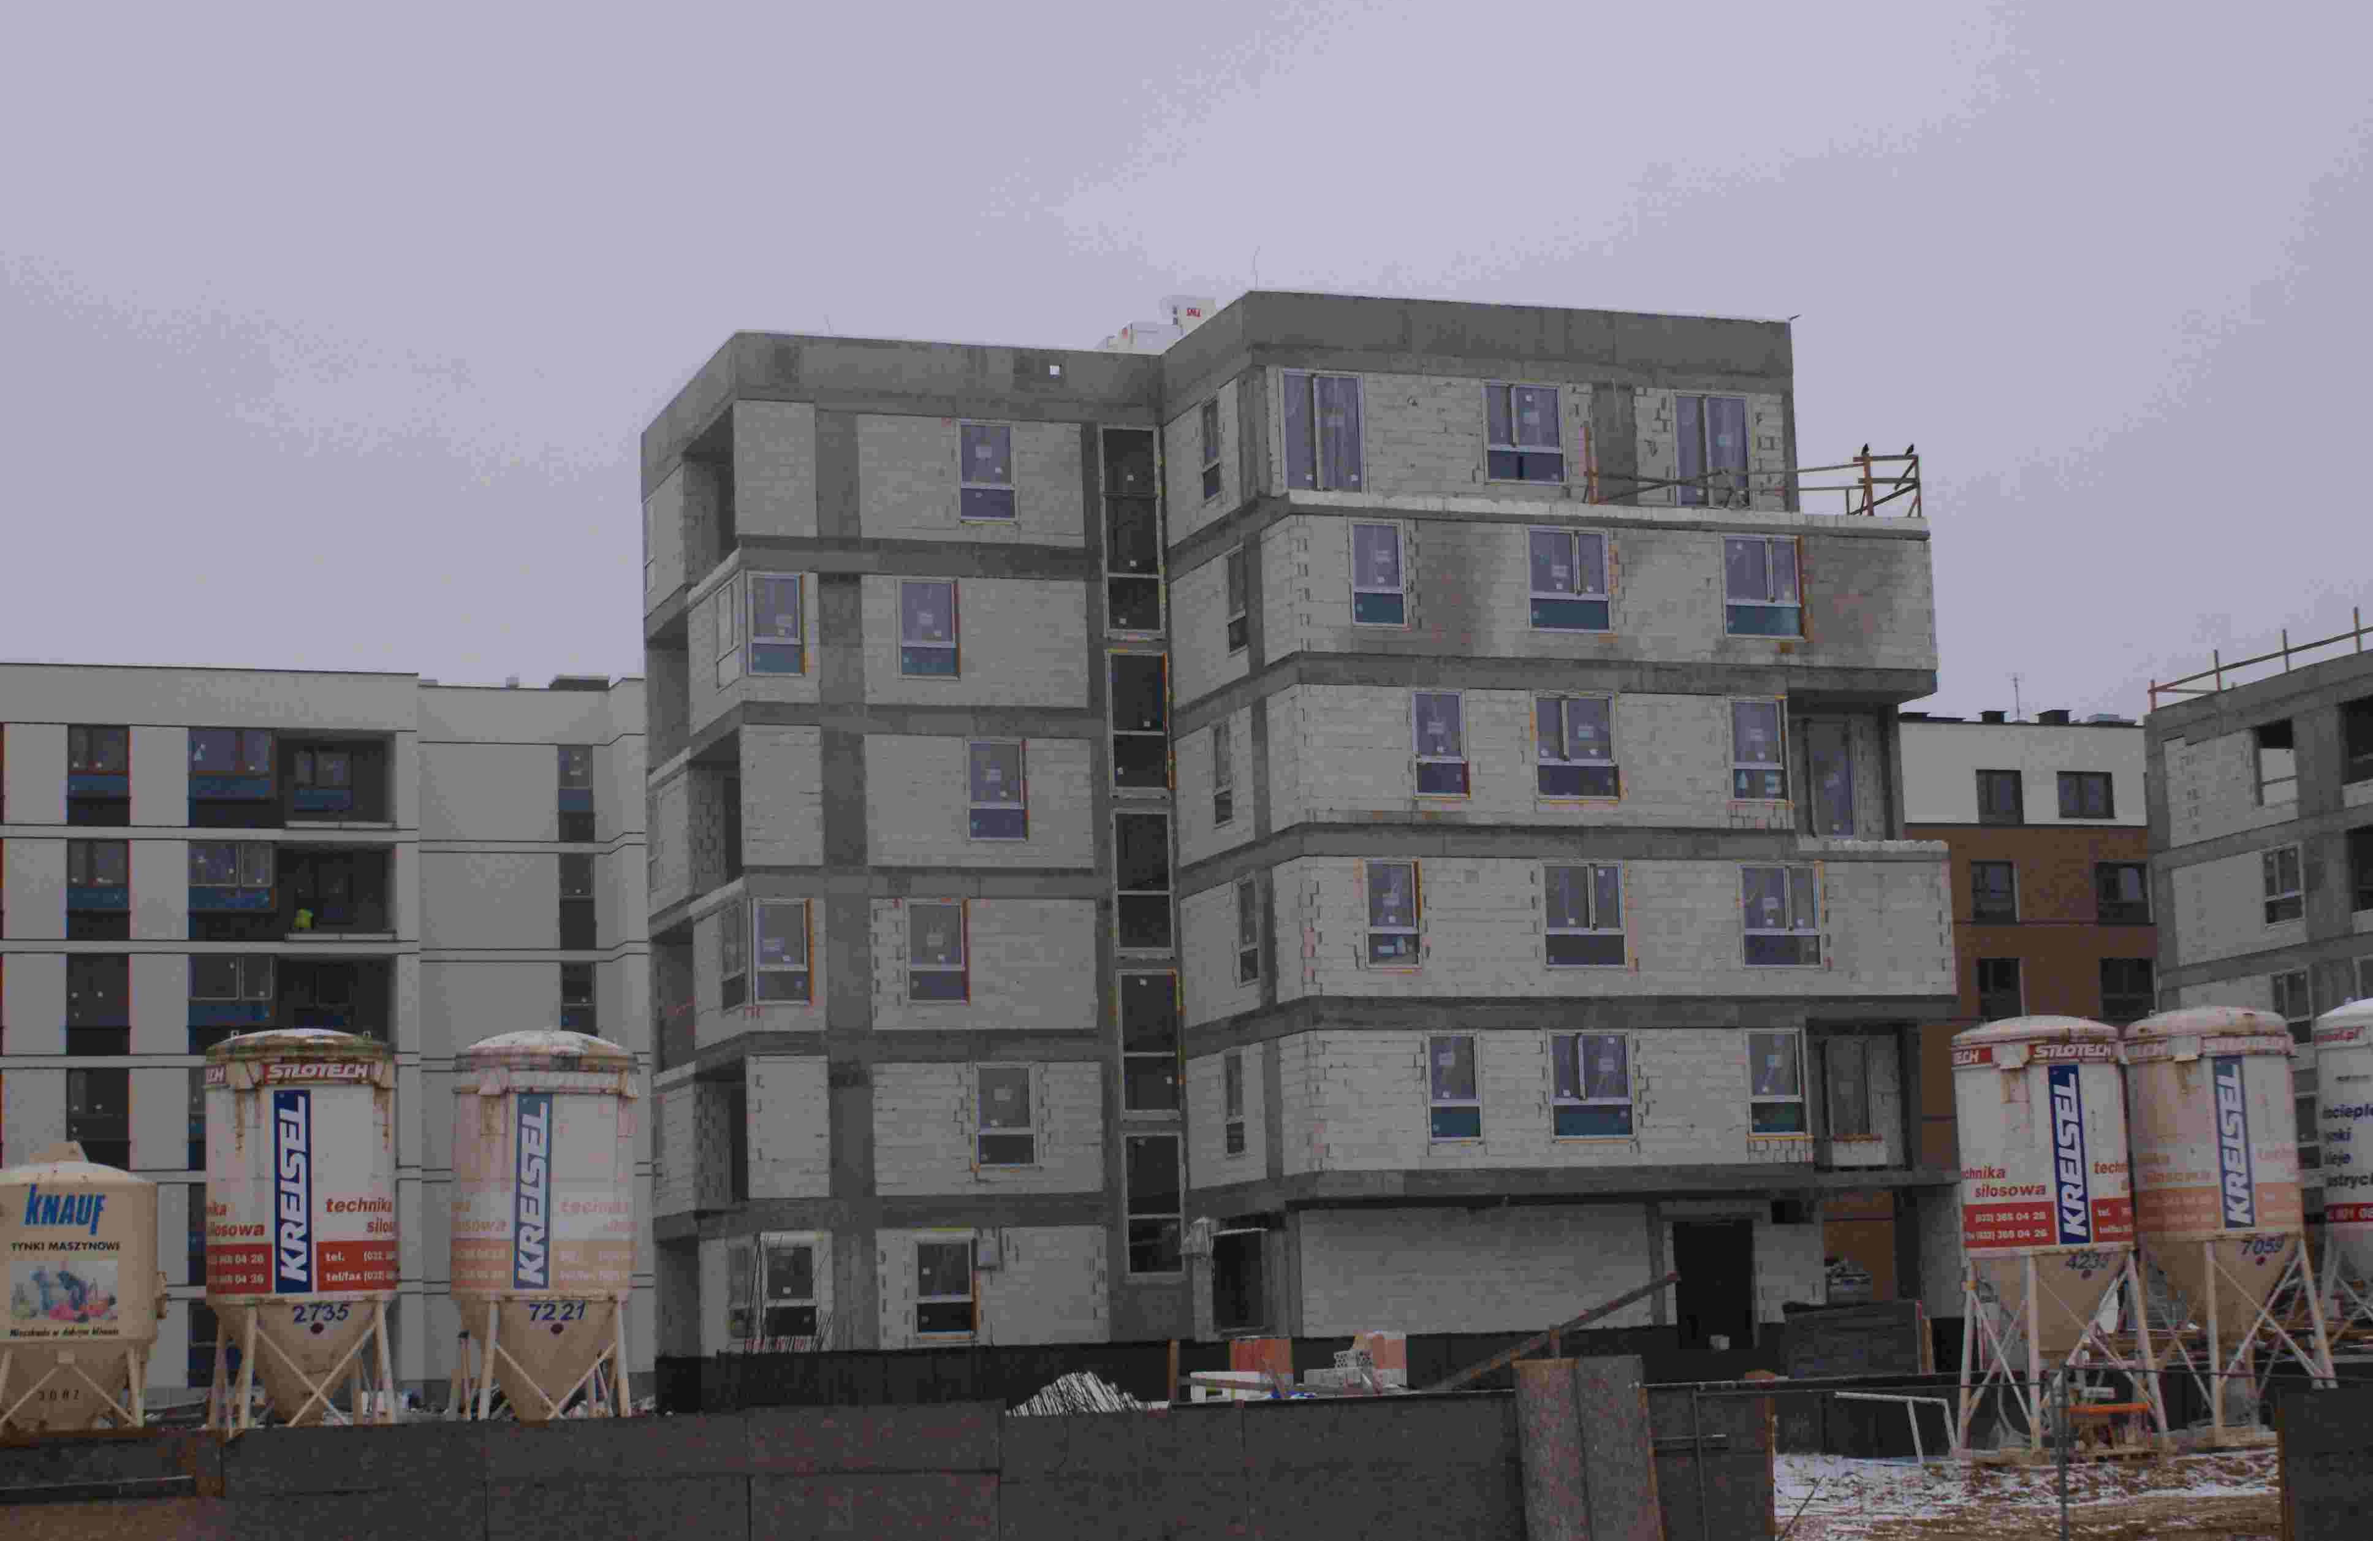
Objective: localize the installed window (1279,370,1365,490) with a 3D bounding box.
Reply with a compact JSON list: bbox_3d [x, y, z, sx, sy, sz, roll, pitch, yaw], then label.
[{"bbox_3d":[2.319,-5.807,67.824,1.420,2.040,0.100,1,-9,-20],"label":"installed window"}]

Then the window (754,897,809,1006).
[{"bbox_3d":[-7.120,3.199,69.760,1.016,1.833,0.120,1,-9,-18],"label":"window"}]

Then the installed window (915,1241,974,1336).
[{"bbox_3d":[-4.163,8.909,68.130,1.000,1.680,0.100,1,-9,-20],"label":"installed window"}]

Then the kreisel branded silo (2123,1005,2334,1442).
[{"bbox_3d":[15.681,6.803,60.101,2.500,6.400,2.500,0,-8,-14],"label":"kreisel branded silo"}]

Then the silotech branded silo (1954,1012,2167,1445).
[{"bbox_3d":[12.613,6.734,57.840,2.450,6.270,2.450,0,-8,-13],"label":"silotech branded silo"}]

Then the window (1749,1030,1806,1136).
[{"bbox_3d":[10.519,5.551,70.426,1.023,1.859,0.130,1,-9,-19],"label":"window"}]

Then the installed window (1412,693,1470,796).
[{"bbox_3d":[4.440,-0.469,69.221,1.011,1.831,0.130,1,-9,-19],"label":"installed window"}]

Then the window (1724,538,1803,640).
[{"bbox_3d":[9.981,-3.179,68.644,1.420,1.720,0.100,1,-9,-20],"label":"window"}]

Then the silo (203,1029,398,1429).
[{"bbox_3d":[-11.627,6.606,52.050,2.500,6.400,2.500,1,-9,-19],"label":"silo"}]

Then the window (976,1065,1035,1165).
[{"bbox_3d":[-3.223,6.142,70.596,1.052,1.771,0.120,1,-9,-18],"label":"window"}]

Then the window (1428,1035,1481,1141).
[{"bbox_3d":[4.515,5.353,66.737,0.908,1.773,0.120,1,-9,-18],"label":"window"}]

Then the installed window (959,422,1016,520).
[{"bbox_3d":[-3.550,-5.330,70.531,0.980,1.740,0.100,1,-9,-20],"label":"installed window"}]

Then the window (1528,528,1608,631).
[{"bbox_3d":[6.643,-3.318,68.863,1.419,1.793,0.120,1,-9,-18],"label":"window"}]

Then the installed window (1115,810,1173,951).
[{"bbox_3d":[-0.795,2.037,73.746,1.060,2.619,0.130,1,-9,-19],"label":"installed window"}]

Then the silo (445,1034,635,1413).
[{"bbox_3d":[-8.652,6.576,53.144,2.450,6.150,2.450,0,-9,-14],"label":"silo"}]

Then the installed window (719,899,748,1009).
[{"bbox_3d":[-7.893,3.209,69.059,0.100,1.760,1.580,1,-9,-20],"label":"installed window"}]

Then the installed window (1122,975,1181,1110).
[{"bbox_3d":[-0.670,5.006,73.333,1.090,2.593,0.130,1,-9,-19],"label":"installed window"}]

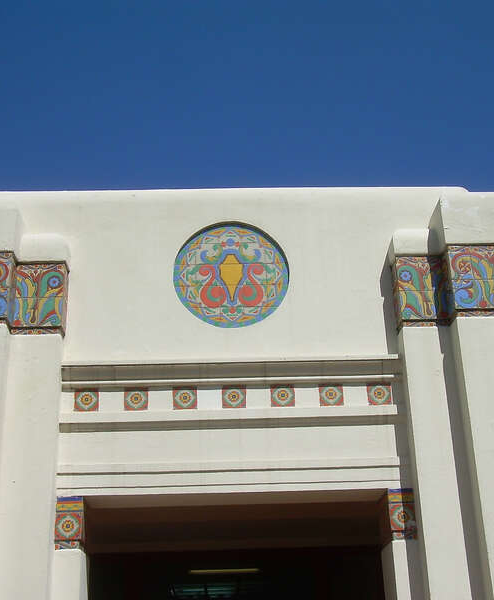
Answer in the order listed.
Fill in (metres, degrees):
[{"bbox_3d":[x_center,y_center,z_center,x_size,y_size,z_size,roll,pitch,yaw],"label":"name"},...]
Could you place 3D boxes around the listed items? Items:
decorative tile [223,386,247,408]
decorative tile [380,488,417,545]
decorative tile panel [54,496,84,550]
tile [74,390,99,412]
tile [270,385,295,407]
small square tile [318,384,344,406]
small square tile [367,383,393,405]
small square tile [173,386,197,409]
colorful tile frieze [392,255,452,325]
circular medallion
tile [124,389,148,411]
[{"bbox_3d":[-0.079,0.618,5.600,0.152,0.152,0.020,-1,-23,-2],"label":"decorative tile"},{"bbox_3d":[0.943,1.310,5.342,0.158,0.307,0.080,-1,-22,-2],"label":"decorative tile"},{"bbox_3d":[-1.055,1.339,5.250,0.157,0.307,0.060,-1,-22,-2],"label":"decorative tile panel"},{"bbox_3d":[-1.013,0.634,5.560,0.153,0.152,0.020,-1,-23,-2],"label":"tile"},{"bbox_3d":[0.234,0.626,5.714,0.155,0.151,0.020,-1,-23,-2],"label":"tile"},{"bbox_3d":[0.563,0.634,5.844,0.157,0.157,0.025,-1,-21,-2],"label":"small square tile"},{"bbox_3d":[0.885,0.628,5.856,0.157,0.157,0.025,-1,-21,-2],"label":"small square tile"},{"bbox_3d":[-0.405,0.649,5.807,0.157,0.157,0.025,-1,-21,-2],"label":"small square tile"},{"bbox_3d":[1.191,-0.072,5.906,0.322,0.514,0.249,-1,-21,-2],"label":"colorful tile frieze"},{"bbox_3d":[-0.102,-0.169,5.939,0.780,0.783,0.040,-1,-23,-2],"label":"circular medallion"},{"bbox_3d":[-0.716,0.643,5.673,0.154,0.153,0.020,-1,-23,-2],"label":"tile"}]

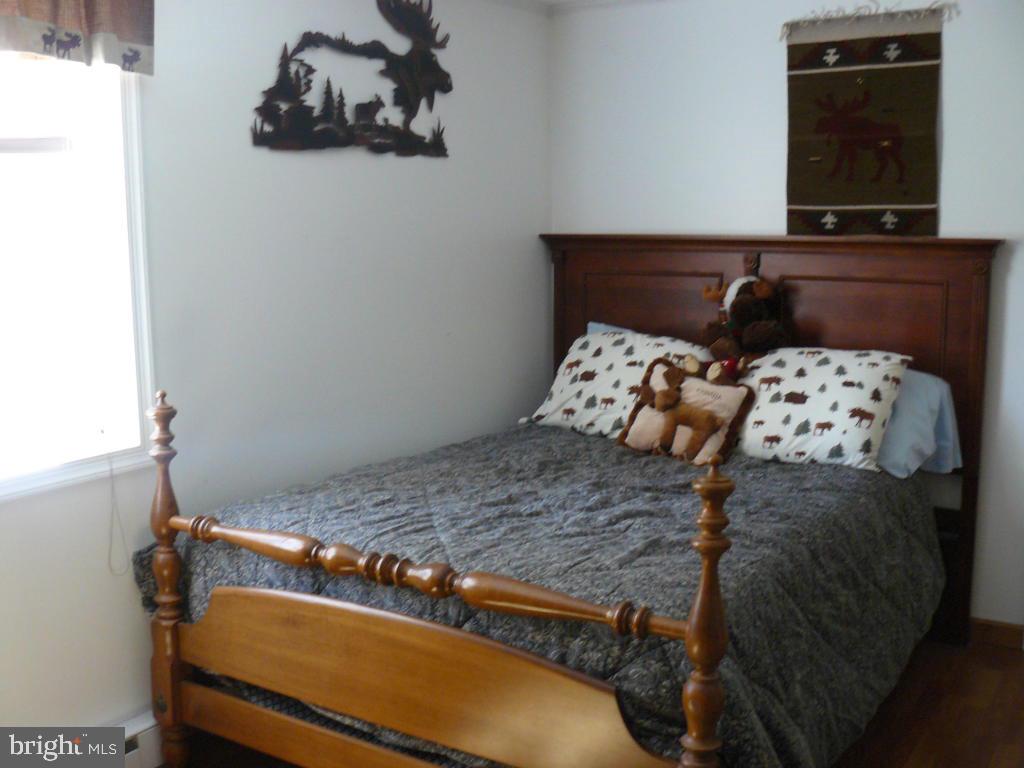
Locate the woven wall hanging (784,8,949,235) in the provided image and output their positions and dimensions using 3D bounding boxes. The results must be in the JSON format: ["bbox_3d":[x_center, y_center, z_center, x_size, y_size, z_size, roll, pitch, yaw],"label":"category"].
[{"bbox_3d":[1.243,-0.888,3.772,0.530,0.792,0.020,5,11,32],"label":"woven wall hanging"}]

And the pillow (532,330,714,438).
[{"bbox_3d":[0.435,0.000,4.094,0.630,0.150,0.440,5,55,32],"label":"pillow"}]

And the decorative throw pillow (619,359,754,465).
[{"bbox_3d":[0.592,0.088,3.643,0.420,0.310,0.130,8,-24,42],"label":"decorative throw pillow"}]

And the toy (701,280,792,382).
[{"bbox_3d":[0.827,-0.189,3.752,0.260,0.350,0.240,5,11,32],"label":"toy"}]

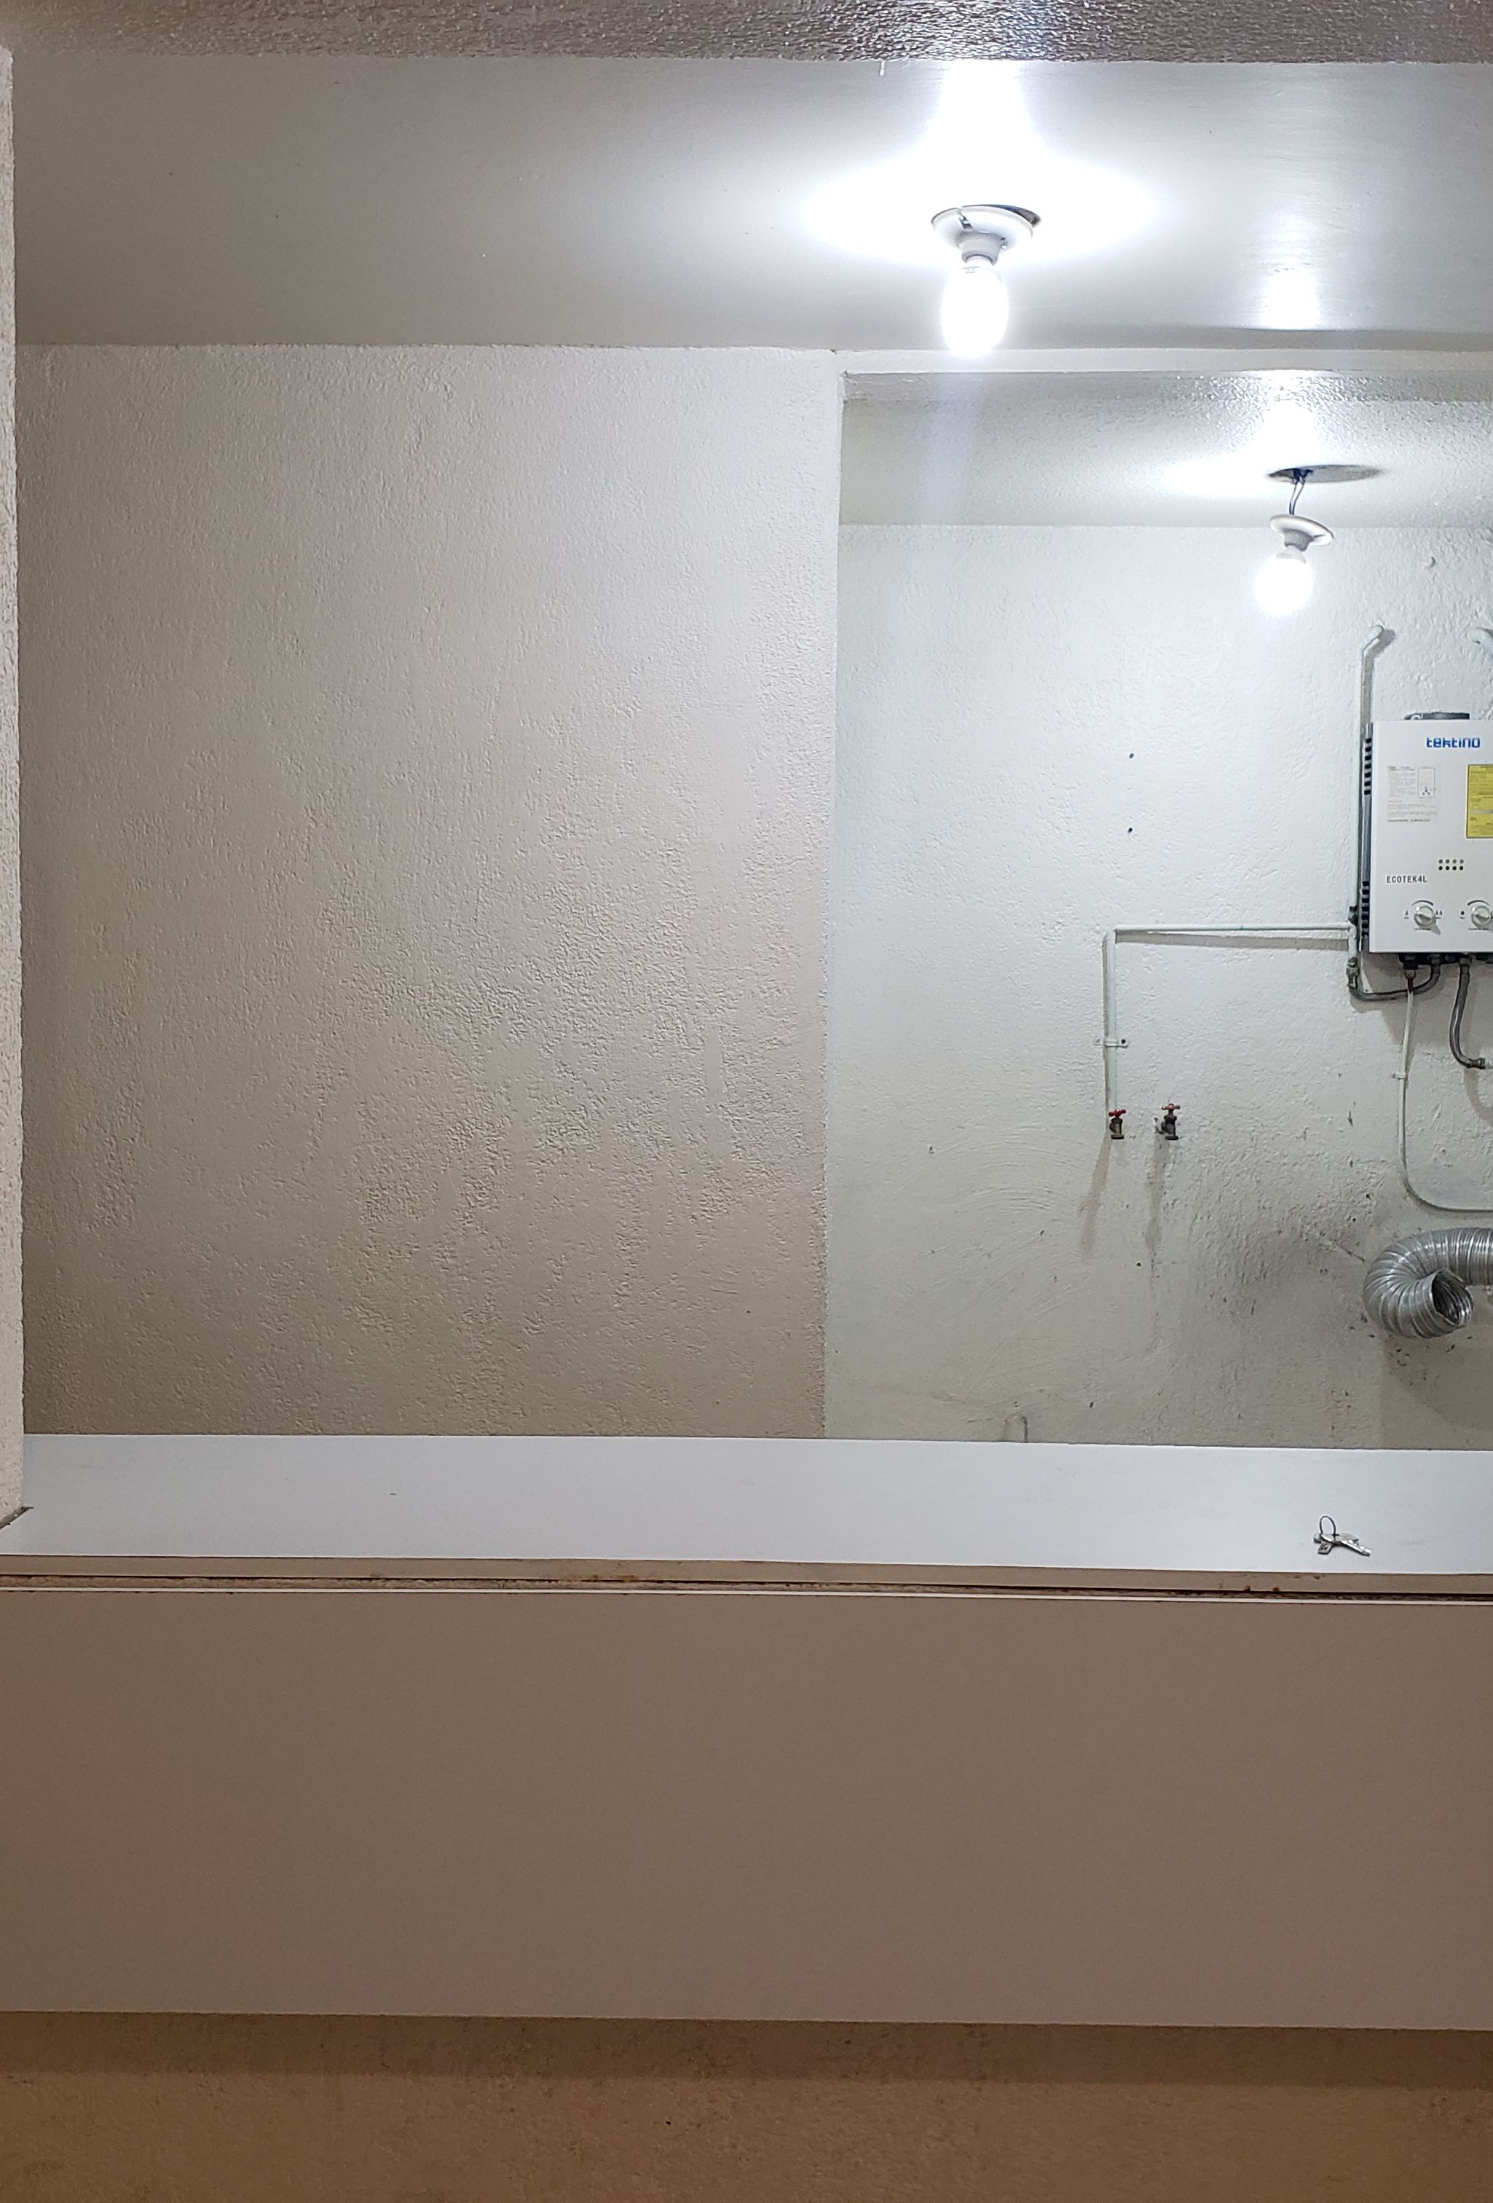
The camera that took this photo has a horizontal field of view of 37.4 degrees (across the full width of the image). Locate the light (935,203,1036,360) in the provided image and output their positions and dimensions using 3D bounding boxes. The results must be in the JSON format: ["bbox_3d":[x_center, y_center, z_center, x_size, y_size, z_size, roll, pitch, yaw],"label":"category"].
[{"bbox_3d":[0.254,-0.880,2.375,0.112,0.148,0.112,1,4,0],"label":"light"}]

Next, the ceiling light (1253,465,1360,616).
[{"bbox_3d":[0.941,-0.952,3.753,0.153,0.235,0.143,1,4,0],"label":"ceiling light"}]

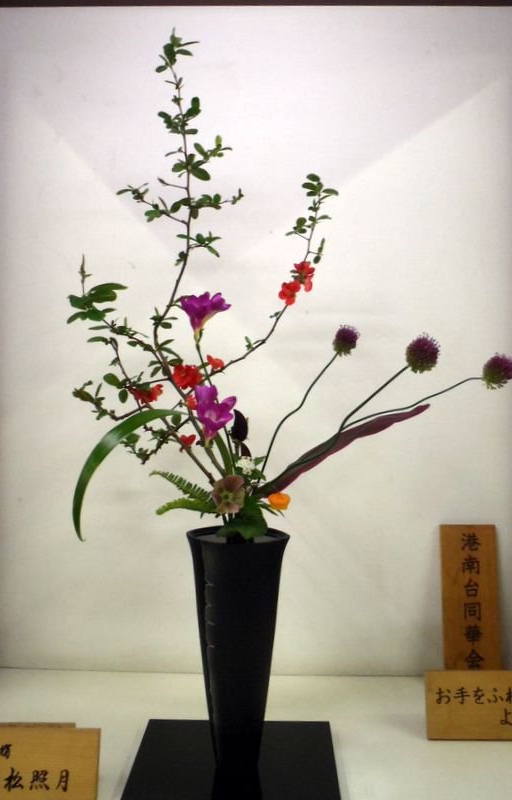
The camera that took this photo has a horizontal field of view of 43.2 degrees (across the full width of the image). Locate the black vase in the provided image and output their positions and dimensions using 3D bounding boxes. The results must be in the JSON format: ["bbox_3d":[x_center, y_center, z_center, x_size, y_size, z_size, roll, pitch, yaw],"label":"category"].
[{"bbox_3d":[-0.022,0.310,0.798,0.126,0.286,0.121,0,1,2],"label":"black vase"}]

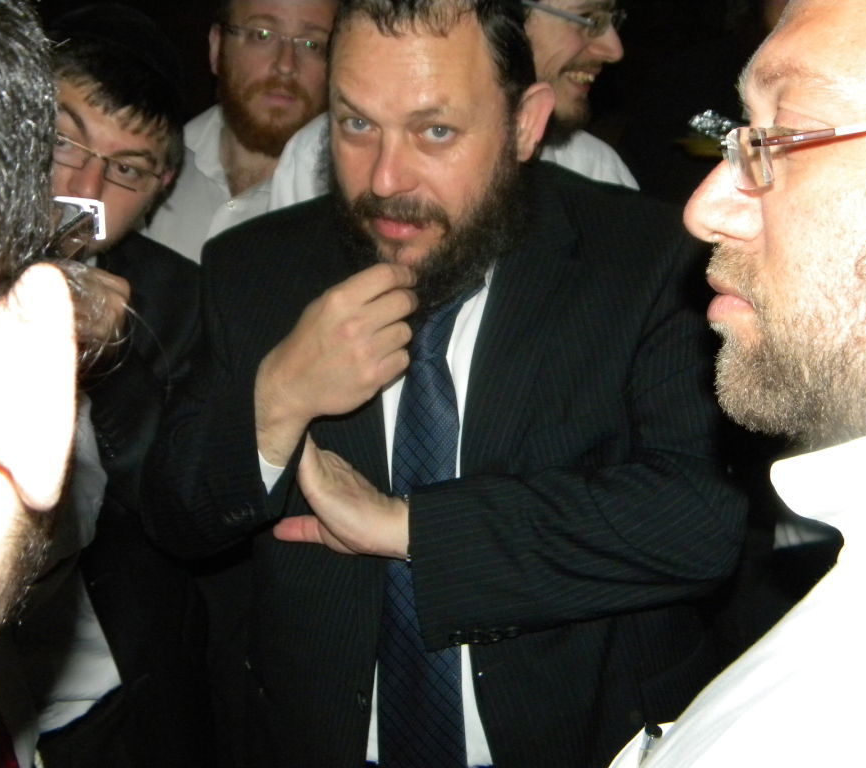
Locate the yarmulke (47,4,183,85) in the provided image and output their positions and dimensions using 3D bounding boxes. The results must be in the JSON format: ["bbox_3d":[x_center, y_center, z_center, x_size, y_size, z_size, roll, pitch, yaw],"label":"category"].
[{"bbox_3d":[-0.298,-0.329,1.140,0.155,0.062,0.160,21,1,-30],"label":"yarmulke"}]

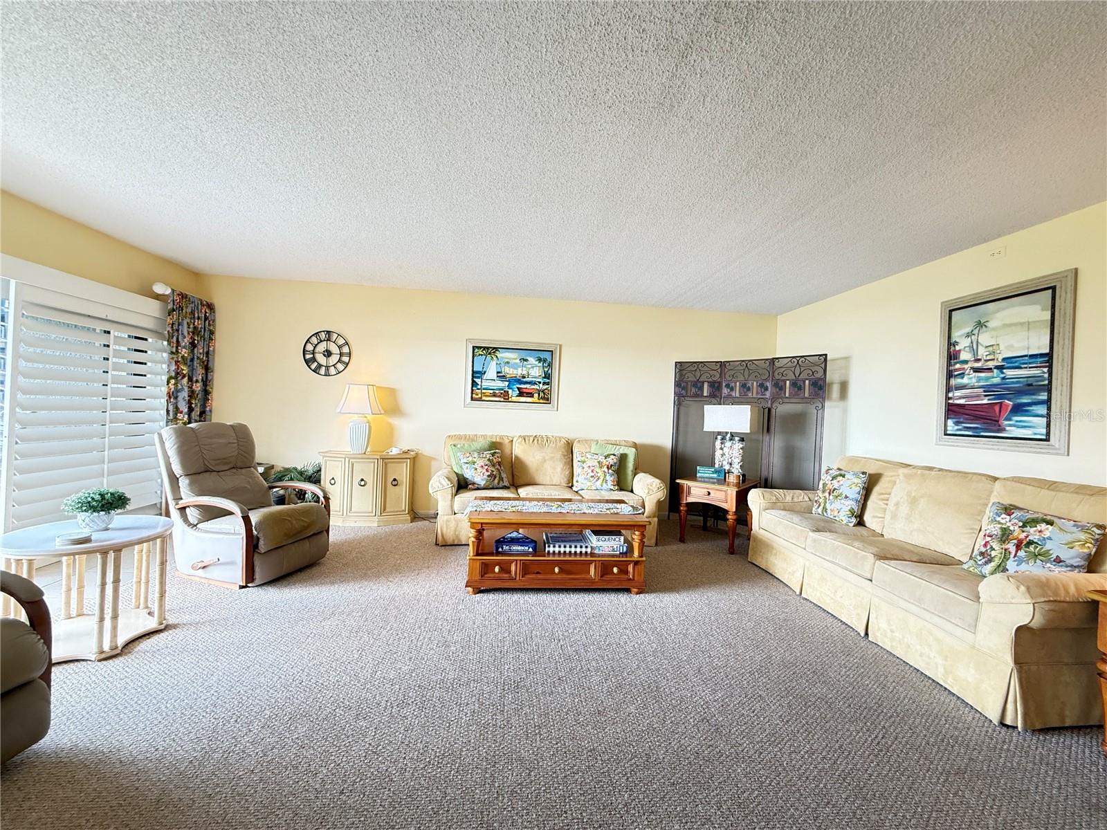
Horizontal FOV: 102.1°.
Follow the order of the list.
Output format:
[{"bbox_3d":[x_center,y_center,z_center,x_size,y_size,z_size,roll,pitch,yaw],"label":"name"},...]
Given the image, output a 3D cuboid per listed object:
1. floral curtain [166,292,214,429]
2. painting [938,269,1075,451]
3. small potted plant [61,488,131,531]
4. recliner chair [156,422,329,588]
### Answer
[{"bbox_3d":[-3.508,-0.058,4.307,0.130,2.130,0.560,2,1,-5],"label":"floral curtain"},{"bbox_3d":[2.864,-0.297,2.884,0.033,1.042,0.768,2,0,-6],"label":"painting"},{"bbox_3d":[-2.311,0.478,2.268,0.255,0.190,0.255,2,0,-6],"label":"small potted plant"},{"bbox_3d":[-2.269,0.578,3.323,0.960,1.030,0.730,3,1,20],"label":"recliner chair"}]

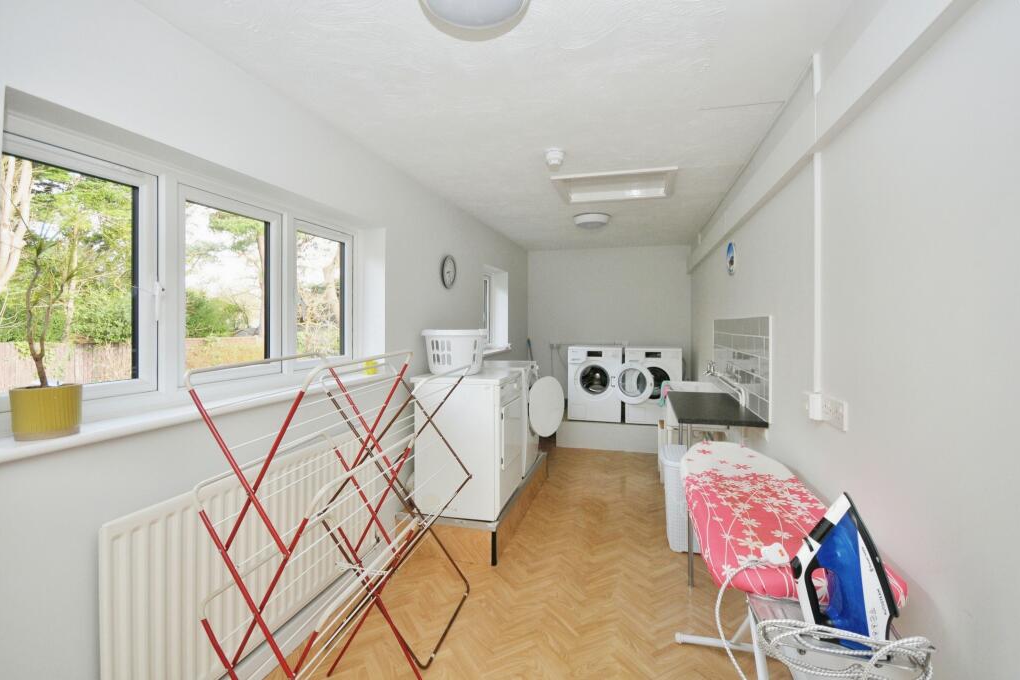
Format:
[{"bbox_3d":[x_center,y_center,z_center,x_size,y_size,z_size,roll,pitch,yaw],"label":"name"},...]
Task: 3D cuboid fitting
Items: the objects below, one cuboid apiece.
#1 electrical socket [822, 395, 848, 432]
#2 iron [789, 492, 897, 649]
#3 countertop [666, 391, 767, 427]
[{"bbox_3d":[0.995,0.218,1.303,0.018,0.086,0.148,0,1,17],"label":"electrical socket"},{"bbox_3d":[0.670,0.468,0.883,0.137,0.292,0.120,-23,-13,35],"label":"iron"},{"bbox_3d":[1.204,0.406,2.584,0.415,0.030,0.930,0,1,17],"label":"countertop"}]

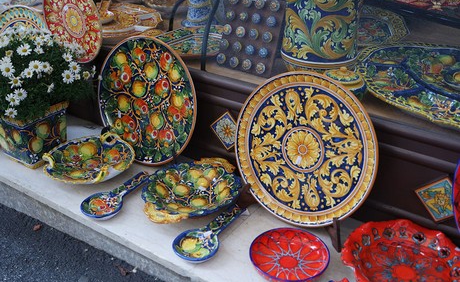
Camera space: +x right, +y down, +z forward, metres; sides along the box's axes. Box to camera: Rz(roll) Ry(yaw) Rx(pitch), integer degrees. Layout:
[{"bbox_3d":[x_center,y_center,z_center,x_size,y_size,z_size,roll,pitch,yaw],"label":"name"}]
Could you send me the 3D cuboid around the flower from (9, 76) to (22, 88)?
[{"bbox_3d":[-0.696,-0.190,1.660,0.043,0.043,0.016,-13,-7,-21],"label":"flower"}]

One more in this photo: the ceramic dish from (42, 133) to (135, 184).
[{"bbox_3d":[-0.461,0.077,1.681,0.288,0.072,0.285,18,33,29],"label":"ceramic dish"}]

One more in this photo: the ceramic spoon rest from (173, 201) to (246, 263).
[{"bbox_3d":[-0.045,0.253,1.403,0.122,0.034,0.272,18,33,29],"label":"ceramic spoon rest"}]

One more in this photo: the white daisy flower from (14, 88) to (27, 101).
[{"bbox_3d":[-0.660,-0.145,1.609,0.040,0.040,0.014,-10,-1,-19],"label":"white daisy flower"}]

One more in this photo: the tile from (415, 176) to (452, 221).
[{"bbox_3d":[0.552,0.152,1.321,0.100,0.100,0.009,-36,-1,43],"label":"tile"}]

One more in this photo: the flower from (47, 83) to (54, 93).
[{"bbox_3d":[-0.600,-0.177,1.710,0.016,0.034,0.034,26,28,-9],"label":"flower"}]

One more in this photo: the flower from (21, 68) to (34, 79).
[{"bbox_3d":[-0.659,-0.220,1.670,0.037,0.037,0.016,-13,1,-20],"label":"flower"}]

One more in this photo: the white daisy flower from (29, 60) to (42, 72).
[{"bbox_3d":[-0.617,-0.236,1.626,0.041,0.041,0.014,-14,-7,-26],"label":"white daisy flower"}]

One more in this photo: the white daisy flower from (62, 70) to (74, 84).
[{"bbox_3d":[-0.537,-0.212,1.700,0.041,0.041,0.014,-21,1,-35],"label":"white daisy flower"}]

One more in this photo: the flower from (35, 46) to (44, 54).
[{"bbox_3d":[-0.627,-0.297,1.680,0.036,0.016,0.036,-12,68,-18],"label":"flower"}]

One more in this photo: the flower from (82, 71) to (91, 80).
[{"bbox_3d":[-0.493,-0.225,1.760,0.029,0.029,0.016,-9,4,-14],"label":"flower"}]

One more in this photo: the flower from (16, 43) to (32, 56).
[{"bbox_3d":[-0.667,-0.296,1.660,0.046,0.016,0.046,-12,71,-19],"label":"flower"}]

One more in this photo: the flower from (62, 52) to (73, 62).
[{"bbox_3d":[-0.552,-0.285,1.737,0.037,0.037,0.014,-23,-5,-37],"label":"flower"}]

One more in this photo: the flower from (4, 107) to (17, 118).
[{"bbox_3d":[-0.696,-0.089,1.625,0.039,0.039,0.014,-7,5,-15],"label":"flower"}]

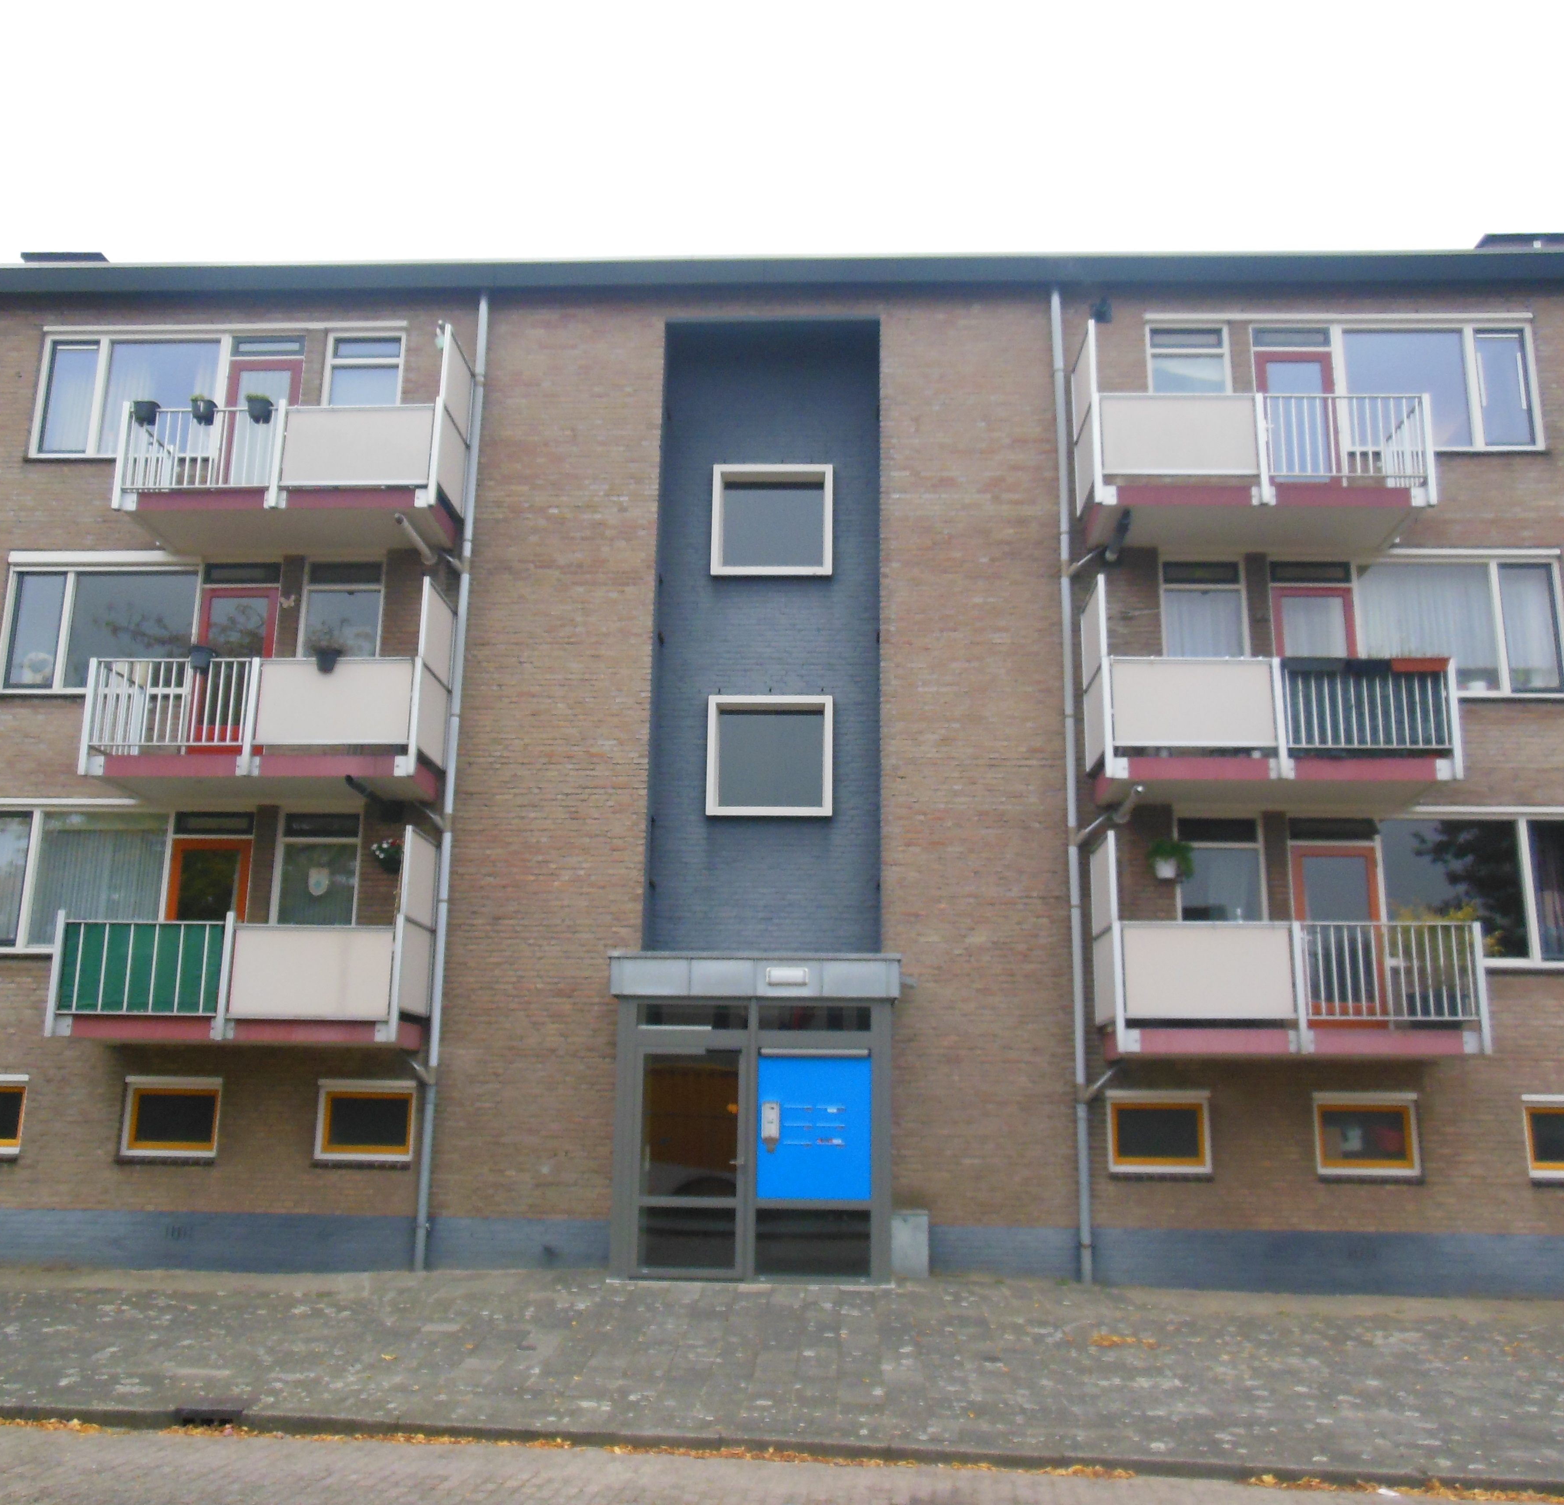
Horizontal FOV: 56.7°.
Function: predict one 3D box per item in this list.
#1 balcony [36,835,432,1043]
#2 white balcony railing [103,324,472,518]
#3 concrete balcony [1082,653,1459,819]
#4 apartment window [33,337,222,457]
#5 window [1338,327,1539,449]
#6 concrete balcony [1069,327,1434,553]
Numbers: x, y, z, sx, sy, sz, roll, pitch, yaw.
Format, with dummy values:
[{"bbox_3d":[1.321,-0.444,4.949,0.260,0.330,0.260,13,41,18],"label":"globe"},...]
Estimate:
[{"bbox_3d":[-5.007,1.771,13.824,3.240,1.950,1.260,0,-13,2],"label":"balcony"},{"bbox_3d":[-4.884,-3.197,14.830,3.173,1.991,1.079,1,-13,1],"label":"white balcony railing"},{"bbox_3d":[4.601,-0.184,13.874,3.240,1.170,1.260,0,-13,2],"label":"concrete balcony"},{"bbox_3d":[-7.118,-3.877,15.854,2.056,1.441,0.120,0,-13,2],"label":"apartment window"},{"bbox_3d":[6.944,-3.832,15.301,2.028,1.441,0.120,0,-13,2],"label":"window"},{"bbox_3d":[4.642,-3.155,14.561,3.240,1.920,1.260,0,-13,2],"label":"concrete balcony"}]

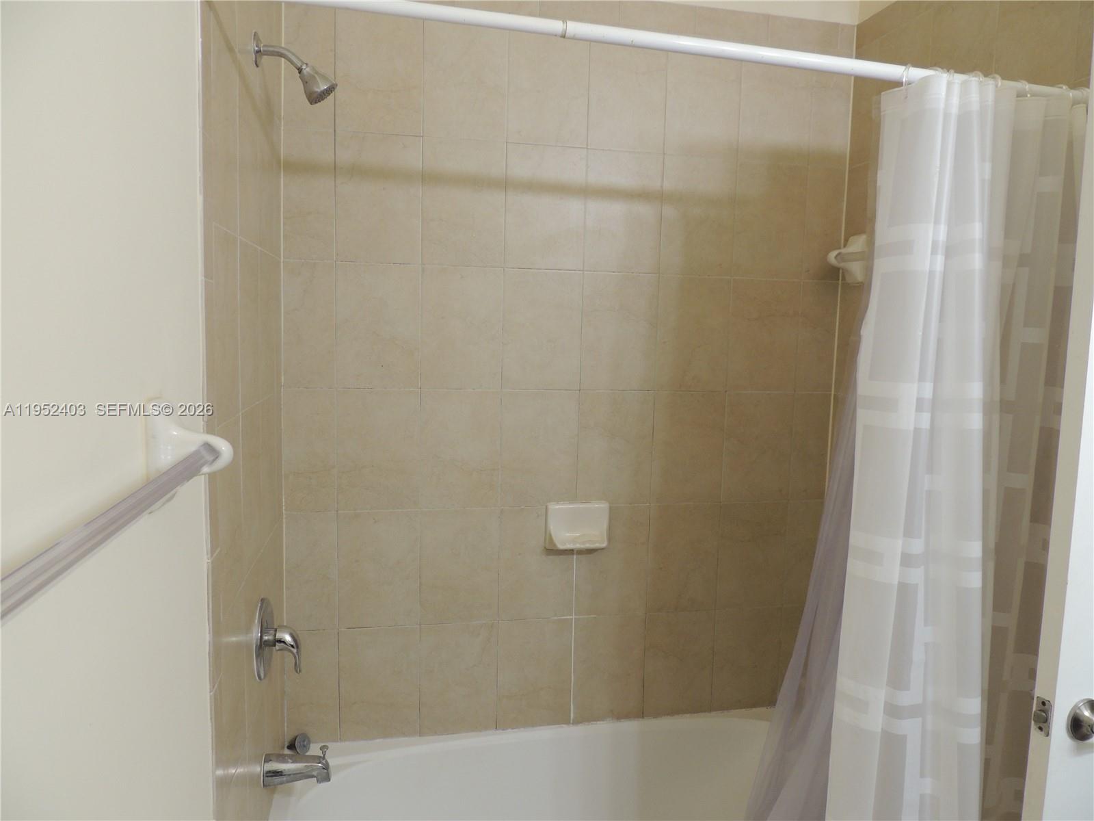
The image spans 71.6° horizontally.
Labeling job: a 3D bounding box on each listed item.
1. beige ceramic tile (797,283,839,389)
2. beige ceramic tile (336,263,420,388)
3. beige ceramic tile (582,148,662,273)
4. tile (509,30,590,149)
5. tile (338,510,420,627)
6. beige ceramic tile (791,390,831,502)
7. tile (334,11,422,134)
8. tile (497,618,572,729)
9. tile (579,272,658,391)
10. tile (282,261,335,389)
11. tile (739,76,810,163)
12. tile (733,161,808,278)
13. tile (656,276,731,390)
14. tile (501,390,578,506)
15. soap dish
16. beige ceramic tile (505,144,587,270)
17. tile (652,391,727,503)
[{"bbox_3d":[0.744,-0.201,2.090,0.112,0.303,0.010,0,6,-11],"label":"beige ceramic tile"},{"bbox_3d":[-0.410,-0.204,1.856,0.202,0.303,0.010,0,6,-11],"label":"beige ceramic tile"},{"bbox_3d":[0.197,-0.507,1.949,0.202,0.303,0.010,0,6,-12],"label":"beige ceramic tile"},{"bbox_3d":[0.004,-0.809,1.871,0.202,0.303,0.010,0,6,-11],"label":"tile"},{"bbox_3d":[-0.425,0.403,1.926,0.202,0.303,0.009,0,6,-11],"label":"tile"},{"bbox_3d":[0.745,0.102,2.147,0.113,0.306,0.010,0,6,-11],"label":"beige ceramic tile"},{"bbox_3d":[-0.396,-0.811,1.792,0.202,0.303,0.009,0,6,-11],"label":"tile"},{"bbox_3d":[-0.032,0.705,2.037,0.202,0.299,0.010,0,6,-12],"label":"tile"},{"bbox_3d":[0.191,-0.205,2.002,0.204,0.306,0.010,0,6,-11],"label":"tile"},{"bbox_3d":[-0.571,-0.204,1.825,0.119,0.302,0.009,0,7,-12],"label":"tile"},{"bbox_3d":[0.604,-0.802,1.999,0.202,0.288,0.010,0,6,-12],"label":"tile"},{"bbox_3d":[0.596,-0.504,2.025,0.202,0.303,0.010,0,6,-11],"label":"tile"},{"bbox_3d":[0.393,-0.205,2.042,0.204,0.306,0.010,0,6,-11],"label":"tile"},{"bbox_3d":[-0.018,0.101,1.995,0.204,0.306,0.010,0,6,-11],"label":"tile"},{"bbox_3d":[0.087,0.310,1.977,0.166,0.127,0.069,0,6,-12],"label":"soap dish"},{"bbox_3d":[-0.003,-0.507,1.906,0.202,0.303,0.009,0,6,-11],"label":"beige ceramic tile"},{"bbox_3d":[0.381,0.102,2.055,0.201,0.302,0.009,0,7,-12],"label":"tile"}]

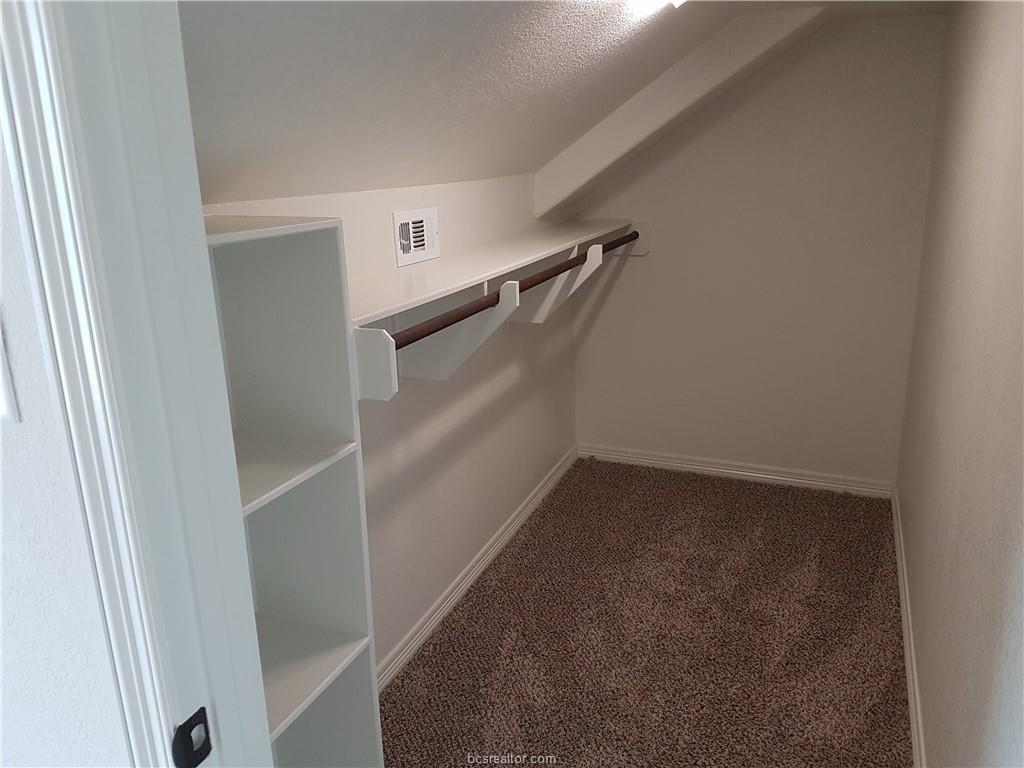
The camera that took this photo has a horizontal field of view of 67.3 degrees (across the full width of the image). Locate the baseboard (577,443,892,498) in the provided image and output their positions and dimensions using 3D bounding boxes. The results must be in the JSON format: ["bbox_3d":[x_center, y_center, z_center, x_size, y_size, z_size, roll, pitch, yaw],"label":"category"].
[{"bbox_3d":[0.999,0.400,3.628,1.442,0.083,0.017,6,18,22],"label":"baseboard"}]

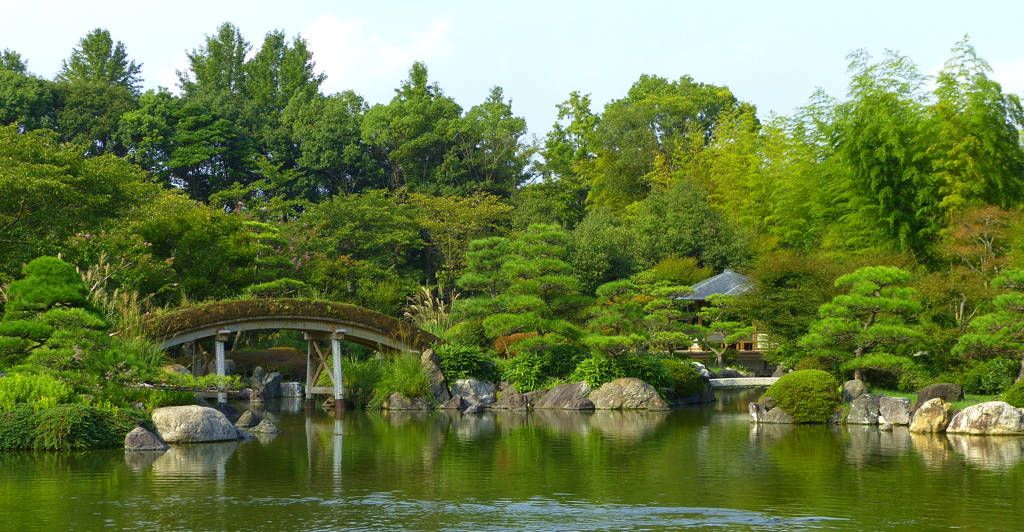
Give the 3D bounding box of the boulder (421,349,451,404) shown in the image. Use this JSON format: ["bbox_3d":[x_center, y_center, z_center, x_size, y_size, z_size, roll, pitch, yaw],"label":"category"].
[{"bbox_3d":[-2.694,3.935,65.630,1.056,2.057,0.900,0,-2,0],"label":"boulder"}]

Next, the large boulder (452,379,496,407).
[{"bbox_3d":[-1.322,4.467,65.711,1.551,0.999,1.100,0,-2,0],"label":"large boulder"}]

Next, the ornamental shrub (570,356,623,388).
[{"bbox_3d":[3.113,3.970,68.646,1.915,1.271,1.500,0,-2,0],"label":"ornamental shrub"}]

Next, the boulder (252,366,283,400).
[{"bbox_3d":[-9.408,4.464,71.416,1.226,1.226,1.000,0,-2,0],"label":"boulder"}]

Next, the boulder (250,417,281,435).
[{"bbox_3d":[-5.800,3.759,43.852,0.706,0.388,0.600,0,-2,0],"label":"boulder"}]

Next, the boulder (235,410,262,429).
[{"bbox_3d":[-6.650,3.860,46.940,0.680,0.441,0.650,0,-2,0],"label":"boulder"}]

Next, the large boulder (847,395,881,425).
[{"bbox_3d":[10.209,4.143,54.129,0.988,0.820,0.850,0,-2,0],"label":"large boulder"}]

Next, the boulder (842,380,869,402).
[{"bbox_3d":[10.362,3.796,56.216,0.784,0.683,0.700,0,-2,0],"label":"boulder"}]

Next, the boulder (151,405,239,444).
[{"bbox_3d":[-7.663,3.785,44.980,2.124,0.883,1.500,0,-2,0],"label":"boulder"}]

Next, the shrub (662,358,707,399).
[{"bbox_3d":[6.002,3.920,65.225,1.610,1.435,1.500,0,-2,0],"label":"shrub"}]

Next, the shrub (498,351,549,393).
[{"bbox_3d":[0.377,3.509,61.123,1.640,1.279,1.500,0,-2,0],"label":"shrub"}]

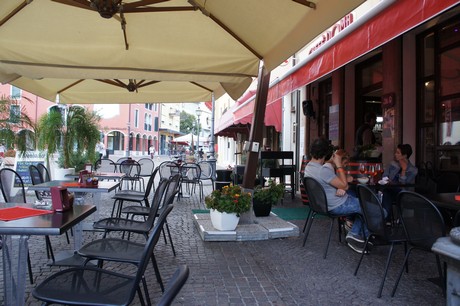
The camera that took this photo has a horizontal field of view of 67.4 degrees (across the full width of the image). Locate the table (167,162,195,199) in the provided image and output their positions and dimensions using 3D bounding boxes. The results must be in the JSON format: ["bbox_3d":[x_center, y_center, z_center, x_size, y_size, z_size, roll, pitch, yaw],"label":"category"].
[{"bbox_3d":[-1.180,0.702,8.460,0.700,0.740,0.700,2,0,-6],"label":"table"}]

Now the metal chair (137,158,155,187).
[{"bbox_3d":[-2.090,0.606,8.500,0.490,0.840,0.570,2,0,19],"label":"metal chair"}]

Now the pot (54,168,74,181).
[{"bbox_3d":[-3.920,0.714,8.200,0.480,0.600,0.480,1,0,0],"label":"pot"}]

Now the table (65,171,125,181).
[{"bbox_3d":[-1.880,0.689,4.990,0.750,0.740,0.680,1,0,-4],"label":"table"}]

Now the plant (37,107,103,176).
[{"bbox_3d":[-3.850,-0.055,8.200,1.420,2.140,1.350,1,0,0],"label":"plant"}]

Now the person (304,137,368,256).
[{"bbox_3d":[1.250,0.485,3.940,0.720,1.270,0.520,1,0,-17],"label":"person"}]

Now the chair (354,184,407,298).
[{"bbox_3d":[1.420,0.706,2.950,0.600,0.850,0.490,1,0,-7],"label":"chair"}]

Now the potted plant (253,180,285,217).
[{"bbox_3d":[0.640,0.740,5.650,0.500,0.580,0.460,2,0,0],"label":"potted plant"}]

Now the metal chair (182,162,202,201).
[{"bbox_3d":[-0.895,0.658,7.820,0.490,0.840,0.570,2,0,-5],"label":"metal chair"}]

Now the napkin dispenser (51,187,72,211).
[{"bbox_3d":[-0.985,0.267,2.060,0.085,0.142,0.140,1,0,9],"label":"napkin dispenser"}]

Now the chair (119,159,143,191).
[{"bbox_3d":[-2.270,0.600,8.000,0.490,0.840,0.570,2,0,0],"label":"chair"}]

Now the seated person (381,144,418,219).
[{"bbox_3d":[2.420,0.518,4.950,0.660,1.270,0.500,1,0,-15],"label":"seated person"}]

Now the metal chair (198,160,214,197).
[{"bbox_3d":[-0.660,0.667,8.700,0.490,0.840,0.570,2,0,27],"label":"metal chair"}]

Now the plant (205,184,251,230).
[{"bbox_3d":[-0.030,0.699,4.580,0.600,0.600,0.580,1,0,0],"label":"plant"}]

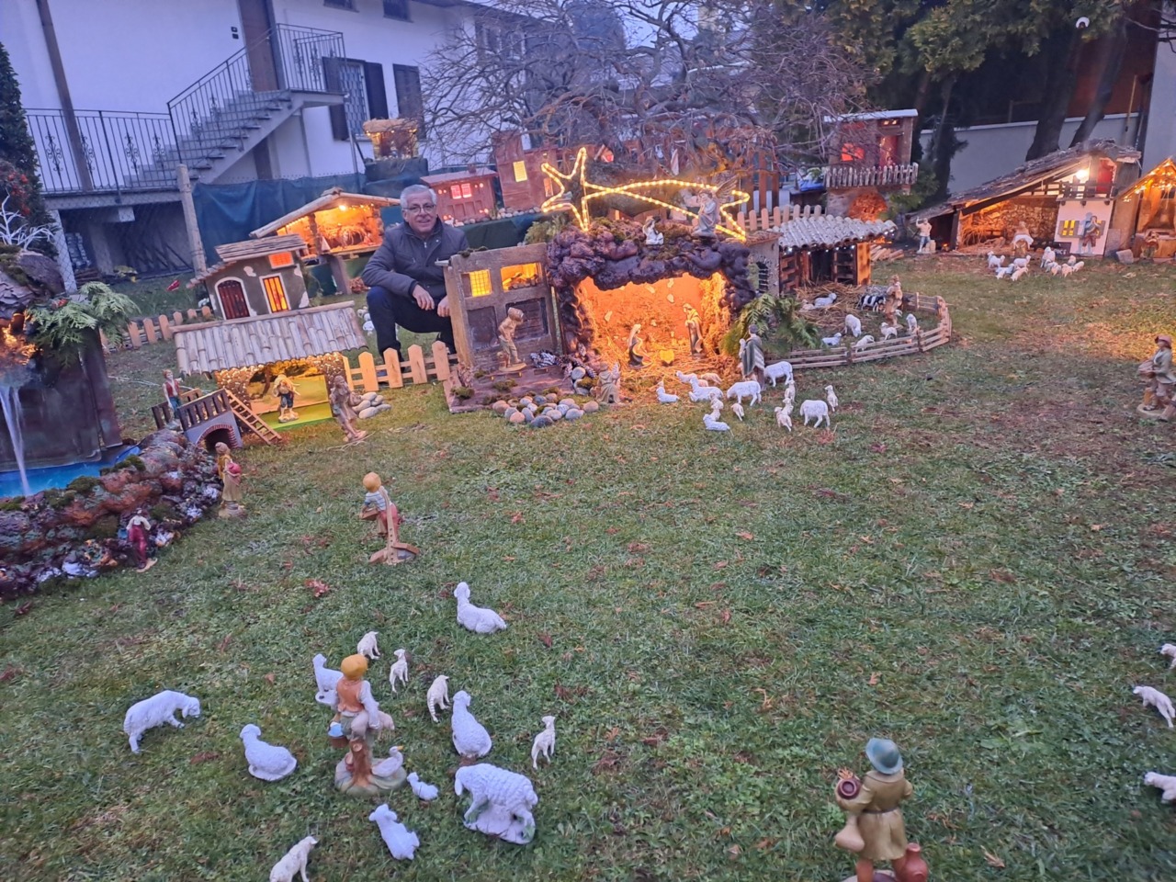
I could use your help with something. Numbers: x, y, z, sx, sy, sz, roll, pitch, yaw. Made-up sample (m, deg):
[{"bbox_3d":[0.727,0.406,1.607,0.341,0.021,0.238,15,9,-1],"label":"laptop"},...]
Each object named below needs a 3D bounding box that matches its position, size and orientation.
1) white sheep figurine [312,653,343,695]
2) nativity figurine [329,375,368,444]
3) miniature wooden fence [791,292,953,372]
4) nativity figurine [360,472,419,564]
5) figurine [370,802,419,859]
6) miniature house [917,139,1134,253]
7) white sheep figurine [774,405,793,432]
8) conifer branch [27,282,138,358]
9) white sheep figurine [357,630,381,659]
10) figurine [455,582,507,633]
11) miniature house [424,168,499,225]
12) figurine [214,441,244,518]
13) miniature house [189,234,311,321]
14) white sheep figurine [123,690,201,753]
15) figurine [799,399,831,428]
[{"bbox_3d":[-0.533,0.516,1.830,0.122,0.108,0.062,6,19,29],"label":"white sheep figurine"},{"bbox_3d":[-0.994,-0.133,3.530,0.125,0.275,0.100,10,22,39],"label":"nativity figurine"},{"bbox_3d":[1.423,-0.624,4.473,1.080,0.130,0.920,-4,23,-2],"label":"miniature wooden fence"},{"bbox_3d":[-0.610,0.212,2.604,0.150,0.280,0.140,9,22,35],"label":"nativity figurine"},{"bbox_3d":[-0.367,0.731,1.607,0.060,0.066,0.110,-16,22,-35],"label":"figurine"},{"bbox_3d":[3.891,-2.162,7.612,1.807,0.913,0.507,3,19,16],"label":"miniature house"},{"bbox_3d":[0.765,-0.089,3.330,0.042,0.088,0.082,-12,19,-25],"label":"white sheep figurine"},{"bbox_3d":[-2.104,-0.503,3.540,0.414,0.279,0.279,-10,19,-19],"label":"conifer branch"},{"bbox_3d":[-0.516,0.479,2.000,0.032,0.052,0.057,8,21,35],"label":"white sheep figurine"},{"bbox_3d":[-0.279,0.438,2.231,0.132,0.113,0.062,0,18,12],"label":"figurine"},{"bbox_3d":[-1.142,-2.186,7.550,0.580,0.420,0.310,-14,18,-21],"label":"miniature house"},{"bbox_3d":[-1.244,0.135,2.950,0.095,0.265,0.088,-7,17,-8],"label":"figurine"},{"bbox_3d":[-2.595,-1.270,6.600,0.770,0.590,0.400,-16,18,-23],"label":"miniature house"},{"bbox_3d":[-0.950,0.616,1.917,0.158,0.108,0.060,-15,21,-32],"label":"white sheep figurine"},{"bbox_3d":[0.905,-0.116,3.365,0.135,0.112,0.053,3,19,21],"label":"figurine"}]

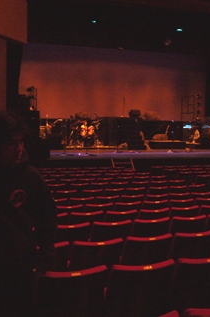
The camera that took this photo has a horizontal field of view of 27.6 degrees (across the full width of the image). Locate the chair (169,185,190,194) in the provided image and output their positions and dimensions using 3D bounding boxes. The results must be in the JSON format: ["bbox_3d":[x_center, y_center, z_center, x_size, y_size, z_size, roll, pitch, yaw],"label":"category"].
[{"bbox_3d":[1.620,1.056,10.136,0.540,0.860,0.600,-1,4,-21],"label":"chair"}]

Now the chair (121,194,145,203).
[{"bbox_3d":[0.463,1.139,8.652,0.540,0.860,0.600,-1,4,-21],"label":"chair"}]

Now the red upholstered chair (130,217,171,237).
[{"bbox_3d":[0.494,1.174,5.417,0.530,0.900,0.580,-1,5,-21],"label":"red upholstered chair"}]

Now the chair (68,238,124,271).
[{"bbox_3d":[-0.139,1.181,4.216,0.540,0.860,0.600,-1,4,-21],"label":"chair"}]

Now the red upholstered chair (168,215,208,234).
[{"bbox_3d":[0.988,1.168,5.603,0.530,0.900,0.580,-1,5,-21],"label":"red upholstered chair"}]

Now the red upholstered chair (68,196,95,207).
[{"bbox_3d":[-0.516,1.156,8.275,0.540,0.860,0.600,-1,4,-21],"label":"red upholstered chair"}]

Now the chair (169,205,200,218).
[{"bbox_3d":[1.151,1.161,6.811,0.540,0.860,0.600,-1,4,-21],"label":"chair"}]

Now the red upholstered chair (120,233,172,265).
[{"bbox_3d":[0.350,1.182,4.323,0.530,0.900,0.580,-1,5,-21],"label":"red upholstered chair"}]

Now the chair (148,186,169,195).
[{"bbox_3d":[1.122,1.080,9.809,0.530,0.900,0.580,-1,5,-21],"label":"chair"}]

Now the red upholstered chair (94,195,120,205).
[{"bbox_3d":[-0.018,1.162,8.344,0.530,0.900,0.580,-1,5,-21],"label":"red upholstered chair"}]

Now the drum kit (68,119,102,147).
[{"bbox_3d":[-0.996,-1.302,21.800,1.650,1.380,1.250,-1,4,-21],"label":"drum kit"}]

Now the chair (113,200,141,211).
[{"bbox_3d":[0.320,1.180,7.432,0.530,0.900,0.580,-1,5,-21],"label":"chair"}]

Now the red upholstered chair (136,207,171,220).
[{"bbox_3d":[0.666,1.176,6.622,0.540,0.860,0.600,-1,4,-21],"label":"red upholstered chair"}]

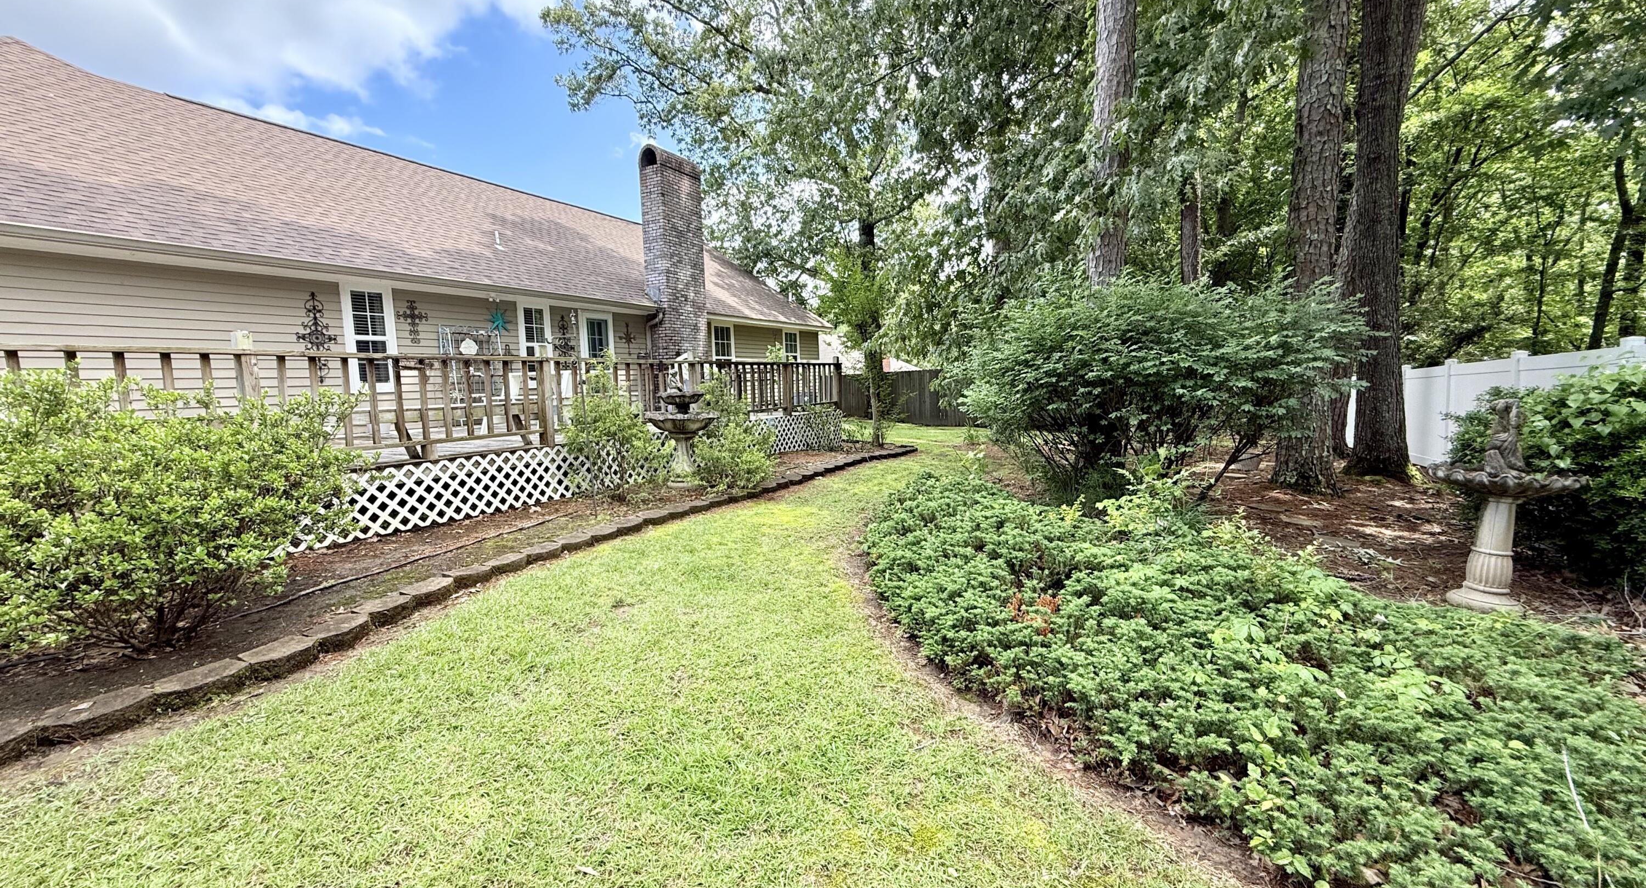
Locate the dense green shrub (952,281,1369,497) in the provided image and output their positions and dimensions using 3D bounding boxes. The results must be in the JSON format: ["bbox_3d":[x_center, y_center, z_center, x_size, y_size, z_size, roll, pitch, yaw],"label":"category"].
[{"bbox_3d":[3.470,-0.590,7.188,3.650,2.300,2.800,1,6,27],"label":"dense green shrub"}]

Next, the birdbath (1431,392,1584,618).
[{"bbox_3d":[3.646,0.315,3.590,0.600,1.100,0.600,-7,8,-44],"label":"birdbath"}]

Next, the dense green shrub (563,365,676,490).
[{"bbox_3d":[-2.167,-0.152,6.942,0.950,1.380,1.020,1,6,27],"label":"dense green shrub"}]

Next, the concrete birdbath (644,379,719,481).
[{"bbox_3d":[-1.610,-0.159,7.465,0.820,1.240,0.820,1,6,27],"label":"concrete birdbath"}]

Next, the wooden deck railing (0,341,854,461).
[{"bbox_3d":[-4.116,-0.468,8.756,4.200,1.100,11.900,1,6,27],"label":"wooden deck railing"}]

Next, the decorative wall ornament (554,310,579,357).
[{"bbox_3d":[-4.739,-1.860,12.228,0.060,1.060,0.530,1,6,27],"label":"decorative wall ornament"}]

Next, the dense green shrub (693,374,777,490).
[{"bbox_3d":[-1.030,-0.148,7.371,0.900,1.230,0.900,-2,6,0],"label":"dense green shrub"}]

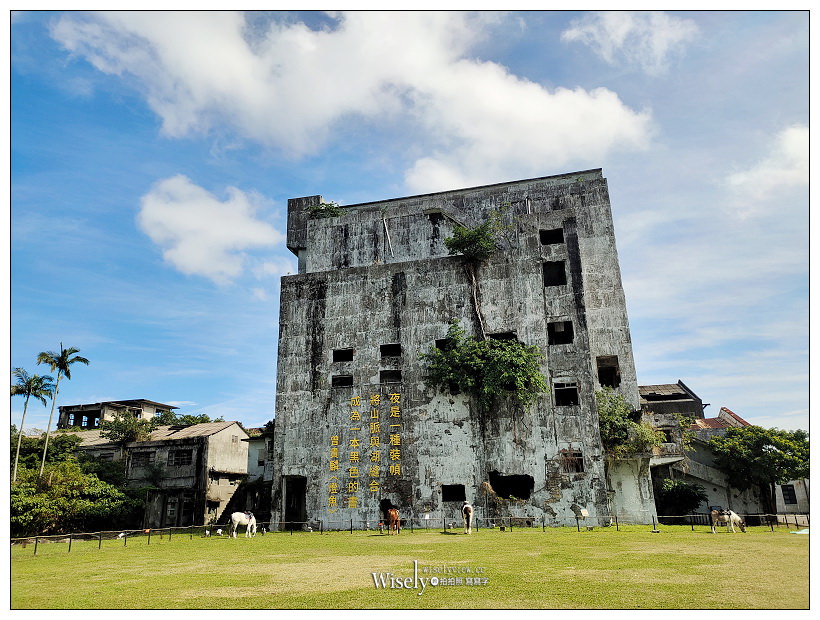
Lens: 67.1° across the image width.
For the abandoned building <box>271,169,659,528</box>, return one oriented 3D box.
[{"bbox_3d":[3.323,3.674,43.607,22.468,21.660,10.000,-6,-17,14],"label":"abandoned building"}]

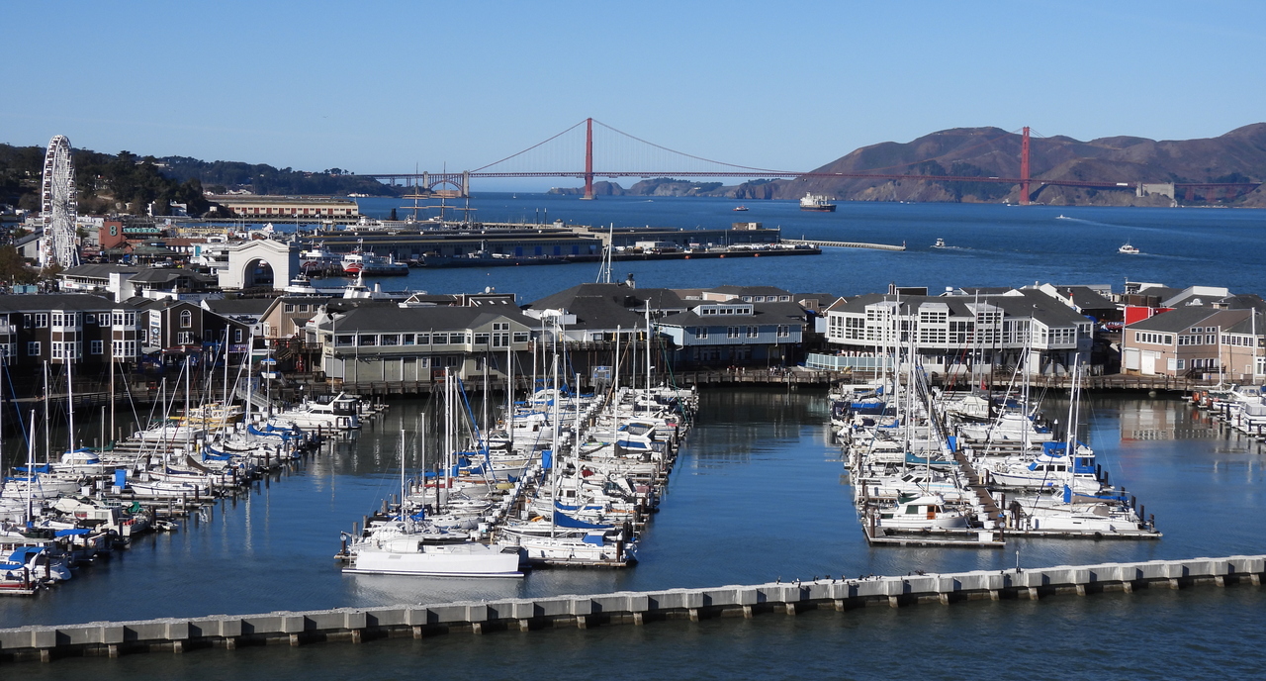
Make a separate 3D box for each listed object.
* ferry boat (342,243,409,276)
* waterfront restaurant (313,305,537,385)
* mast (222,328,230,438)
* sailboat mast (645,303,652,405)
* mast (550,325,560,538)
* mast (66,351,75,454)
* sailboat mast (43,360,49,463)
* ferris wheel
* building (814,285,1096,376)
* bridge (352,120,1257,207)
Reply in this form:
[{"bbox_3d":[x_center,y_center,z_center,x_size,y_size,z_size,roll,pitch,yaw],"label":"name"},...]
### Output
[{"bbox_3d":[-92.155,-29.192,788.106,8.000,11.500,27.000,4,5,43],"label":"ferry boat"},{"bbox_3d":[-33.865,0.144,352.831,32.256,10.967,17.000,0,4,-17],"label":"waterfront restaurant"},{"bbox_3d":[-48.462,5.084,261.661,0.250,13.629,0.250,2,4,0],"label":"mast"},{"bbox_3d":[2.124,2.385,296.355,0.250,15.475,0.250,0,4,0],"label":"sailboat mast"},{"bbox_3d":[-6.777,7.807,188.531,0.280,18.625,0.280,1,4,0],"label":"mast"},{"bbox_3d":[-60.052,7.415,234.667,0.250,12.435,0.250,0,4,0],"label":"mast"},{"bbox_3d":[-62.356,7.908,233.630,0.250,11.533,0.250,0,4,0],"label":"sailboat mast"},{"bbox_3d":[-181.544,-43.192,695.396,8.500,45.500,42.000,0,4,-4],"label":"ferris wheel"},{"bbox_3d":[52.869,-1.231,366.791,43.864,13.981,20.000,1,4,-2],"label":"building"},{"bbox_3d":[547.550,-509.872,6287.116,2654.375,227.000,27.400,0,4,-9],"label":"bridge"}]

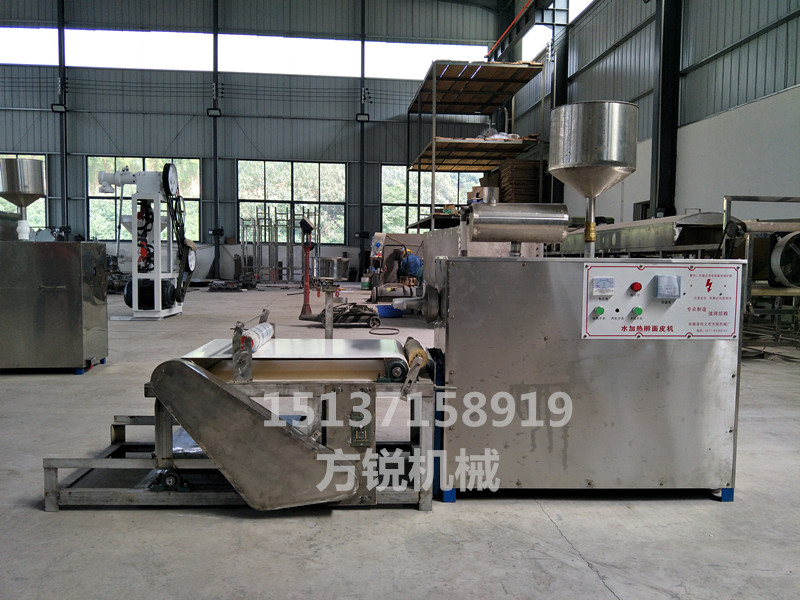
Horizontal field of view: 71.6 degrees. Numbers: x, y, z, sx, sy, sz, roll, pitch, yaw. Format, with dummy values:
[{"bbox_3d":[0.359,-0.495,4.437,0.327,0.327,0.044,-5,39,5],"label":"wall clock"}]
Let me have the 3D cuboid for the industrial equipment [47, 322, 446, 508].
[{"bbox_3d":[-0.483,0.340,1.867,1.153,0.560,0.540,1,4,-2],"label":"industrial equipment"}]

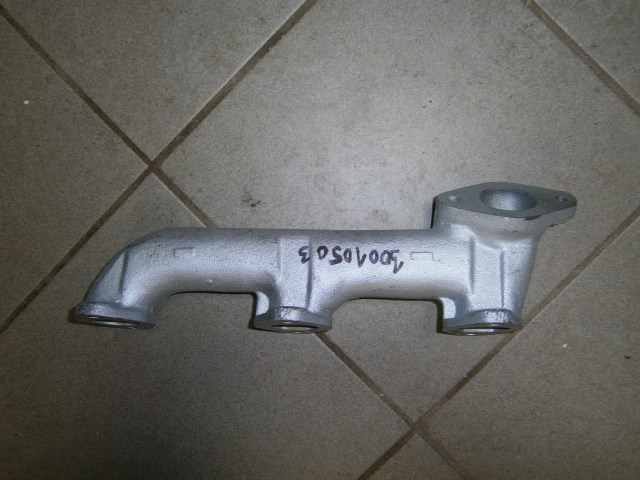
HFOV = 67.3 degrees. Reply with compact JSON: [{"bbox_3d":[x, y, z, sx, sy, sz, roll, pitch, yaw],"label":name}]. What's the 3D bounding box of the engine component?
[{"bbox_3d":[-0.003,0.015,0.352,0.366,0.073,0.116,0,92,3],"label":"engine component"}]

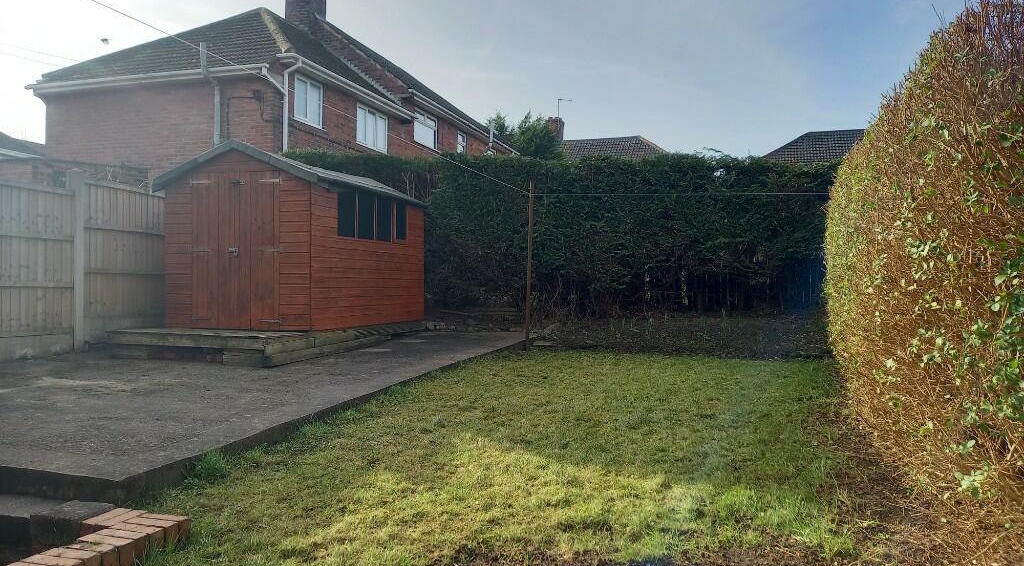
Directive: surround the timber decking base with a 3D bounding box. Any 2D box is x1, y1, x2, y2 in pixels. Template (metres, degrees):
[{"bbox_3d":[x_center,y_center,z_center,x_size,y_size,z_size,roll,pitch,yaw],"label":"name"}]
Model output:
[{"bbox_3d":[-2.780,0.665,9.366,2.260,0.260,4.100,0,0,17],"label":"timber decking base"}]

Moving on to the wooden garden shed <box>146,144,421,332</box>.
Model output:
[{"bbox_3d":[-2.708,-0.522,9.900,2.160,2.120,3.190,0,0,17],"label":"wooden garden shed"}]

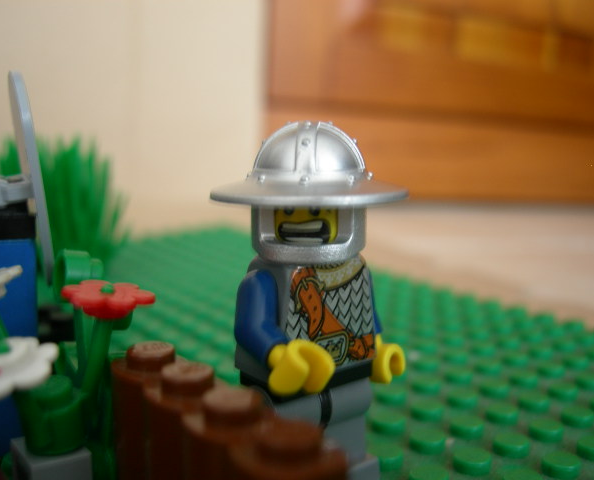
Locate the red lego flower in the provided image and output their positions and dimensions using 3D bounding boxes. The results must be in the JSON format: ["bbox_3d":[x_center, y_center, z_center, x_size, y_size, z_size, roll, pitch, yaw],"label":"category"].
[{"bbox_3d":[-0.021,0.007,0.077,0.010,0.002,0.010,6,9,-14],"label":"red lego flower"}]

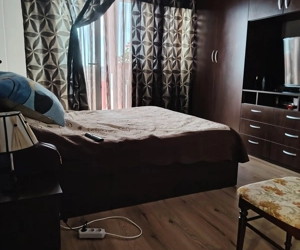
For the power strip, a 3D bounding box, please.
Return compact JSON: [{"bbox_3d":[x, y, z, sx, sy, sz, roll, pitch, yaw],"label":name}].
[{"bbox_3d":[-0.356,0.678,1.739,0.163,0.036,0.052,1,11,-1],"label":"power strip"}]

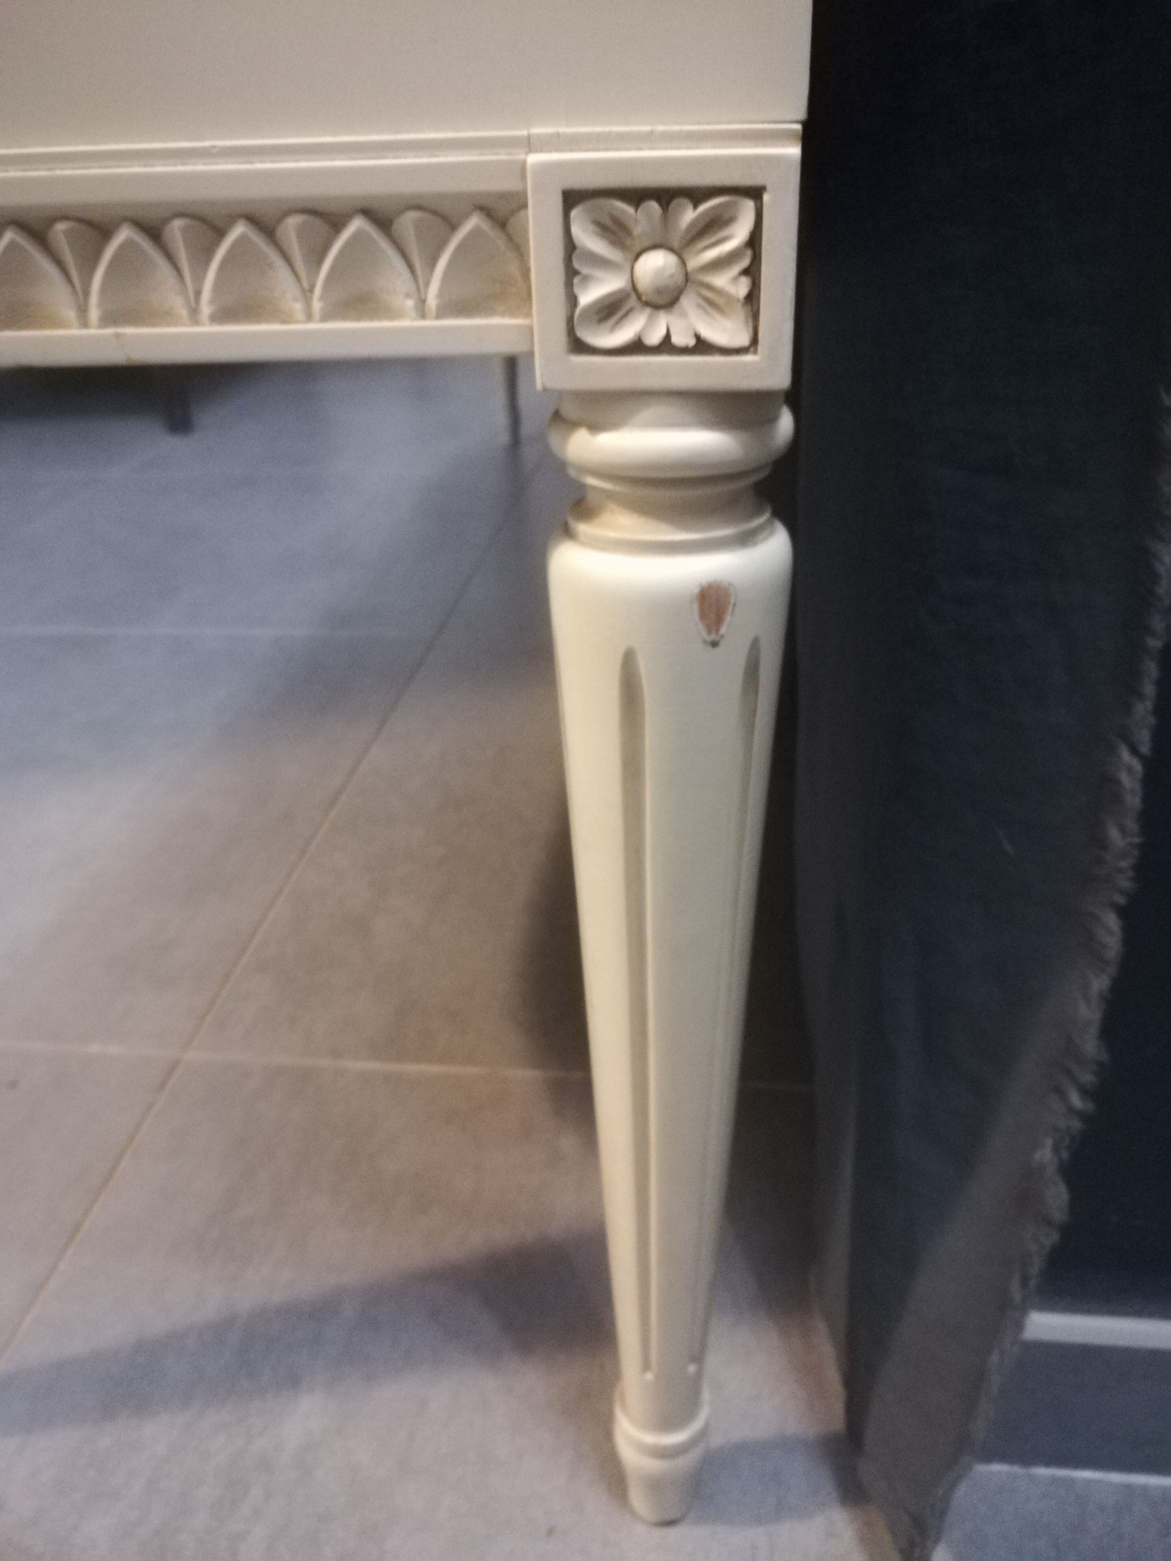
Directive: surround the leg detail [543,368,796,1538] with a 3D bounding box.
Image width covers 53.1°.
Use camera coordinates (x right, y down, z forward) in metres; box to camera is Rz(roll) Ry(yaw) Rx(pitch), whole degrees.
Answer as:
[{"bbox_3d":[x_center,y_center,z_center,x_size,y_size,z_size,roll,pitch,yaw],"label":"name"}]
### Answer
[{"bbox_3d":[0.023,0.089,0.336,0.050,0.398,0.050,1,29,5],"label":"leg detail"}]

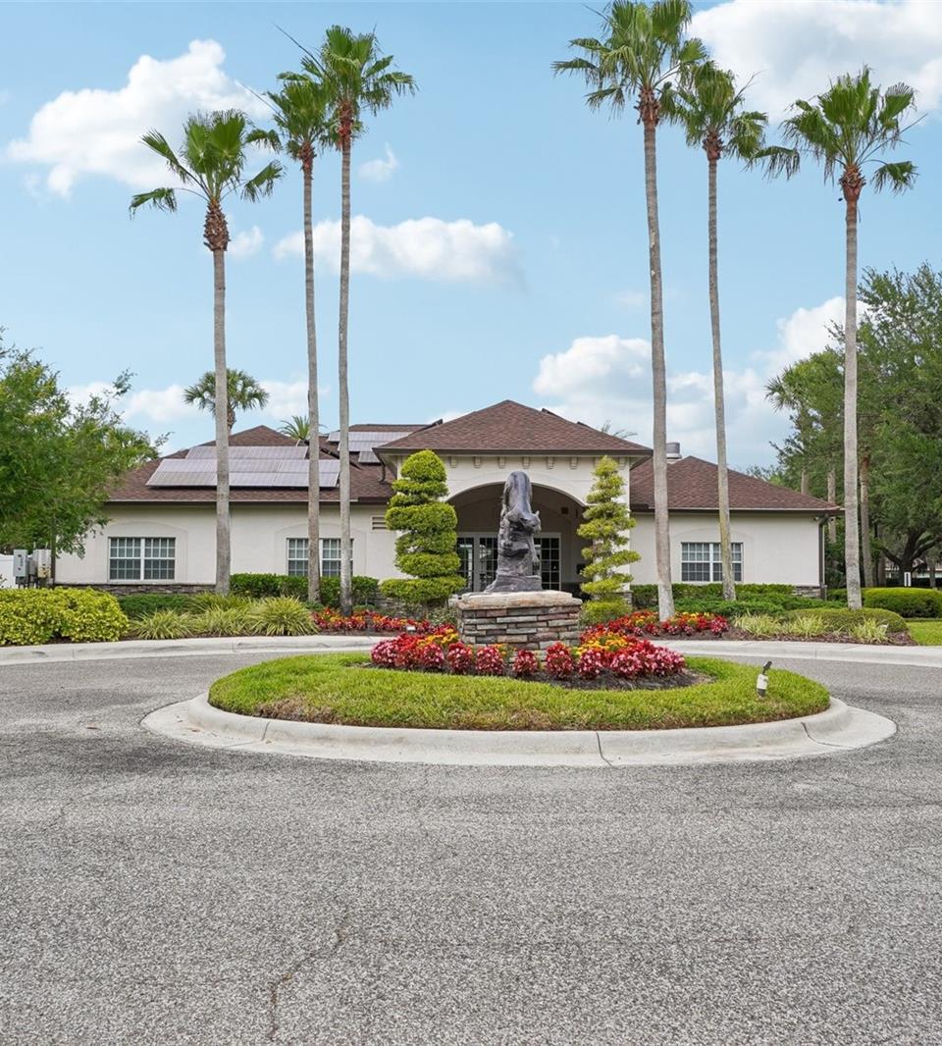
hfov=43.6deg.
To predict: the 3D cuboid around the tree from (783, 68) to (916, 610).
[{"bbox_3d":[9.969,-4.709,30.753,3.522,14.624,3.417,0,-3,0],"label":"tree"}]

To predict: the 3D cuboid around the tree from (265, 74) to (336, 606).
[{"bbox_3d":[-4.525,-4.787,31.761,1.950,13.970,1.950,0,-3,0],"label":"tree"}]

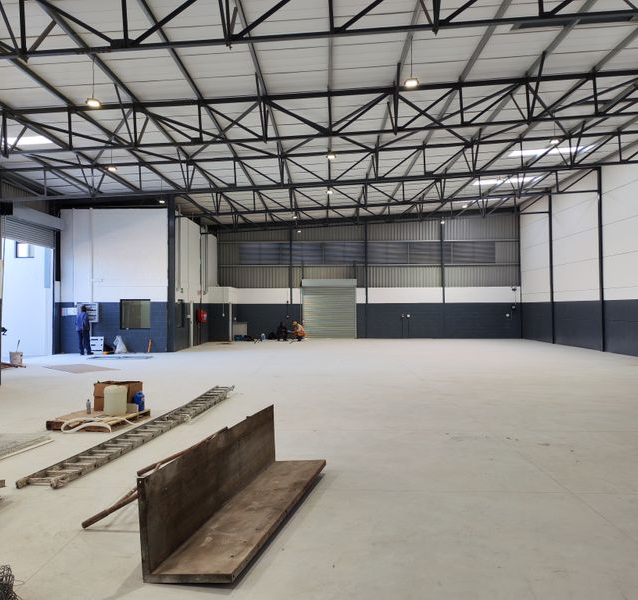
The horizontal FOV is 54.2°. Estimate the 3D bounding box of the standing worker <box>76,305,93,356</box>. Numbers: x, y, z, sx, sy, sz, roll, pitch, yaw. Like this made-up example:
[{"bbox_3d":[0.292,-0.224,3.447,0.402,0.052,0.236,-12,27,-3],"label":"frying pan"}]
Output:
[{"bbox_3d":[-8.218,1.058,21.851,0.520,1.700,0.480,-1,-1,37],"label":"standing worker"}]

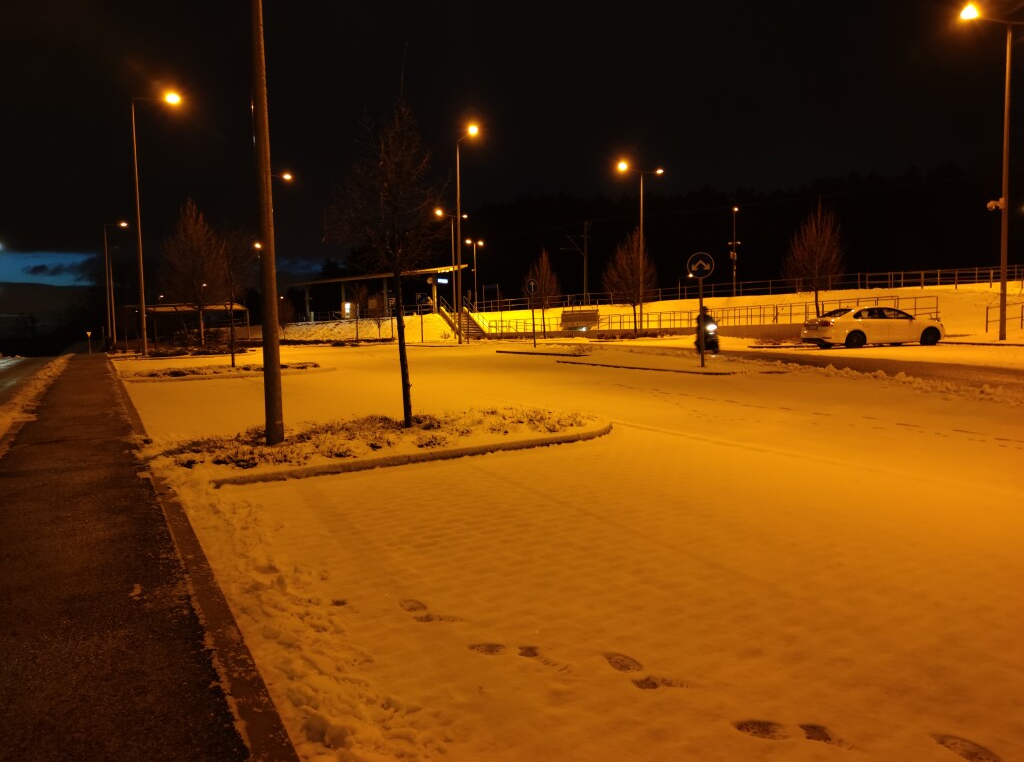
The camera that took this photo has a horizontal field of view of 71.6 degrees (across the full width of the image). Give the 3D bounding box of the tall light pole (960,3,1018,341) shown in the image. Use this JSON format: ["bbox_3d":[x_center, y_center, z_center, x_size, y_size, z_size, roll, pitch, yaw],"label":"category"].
[{"bbox_3d":[17.746,-7.105,25.426,3.800,11.328,0.450,-2,4,-19],"label":"tall light pole"}]

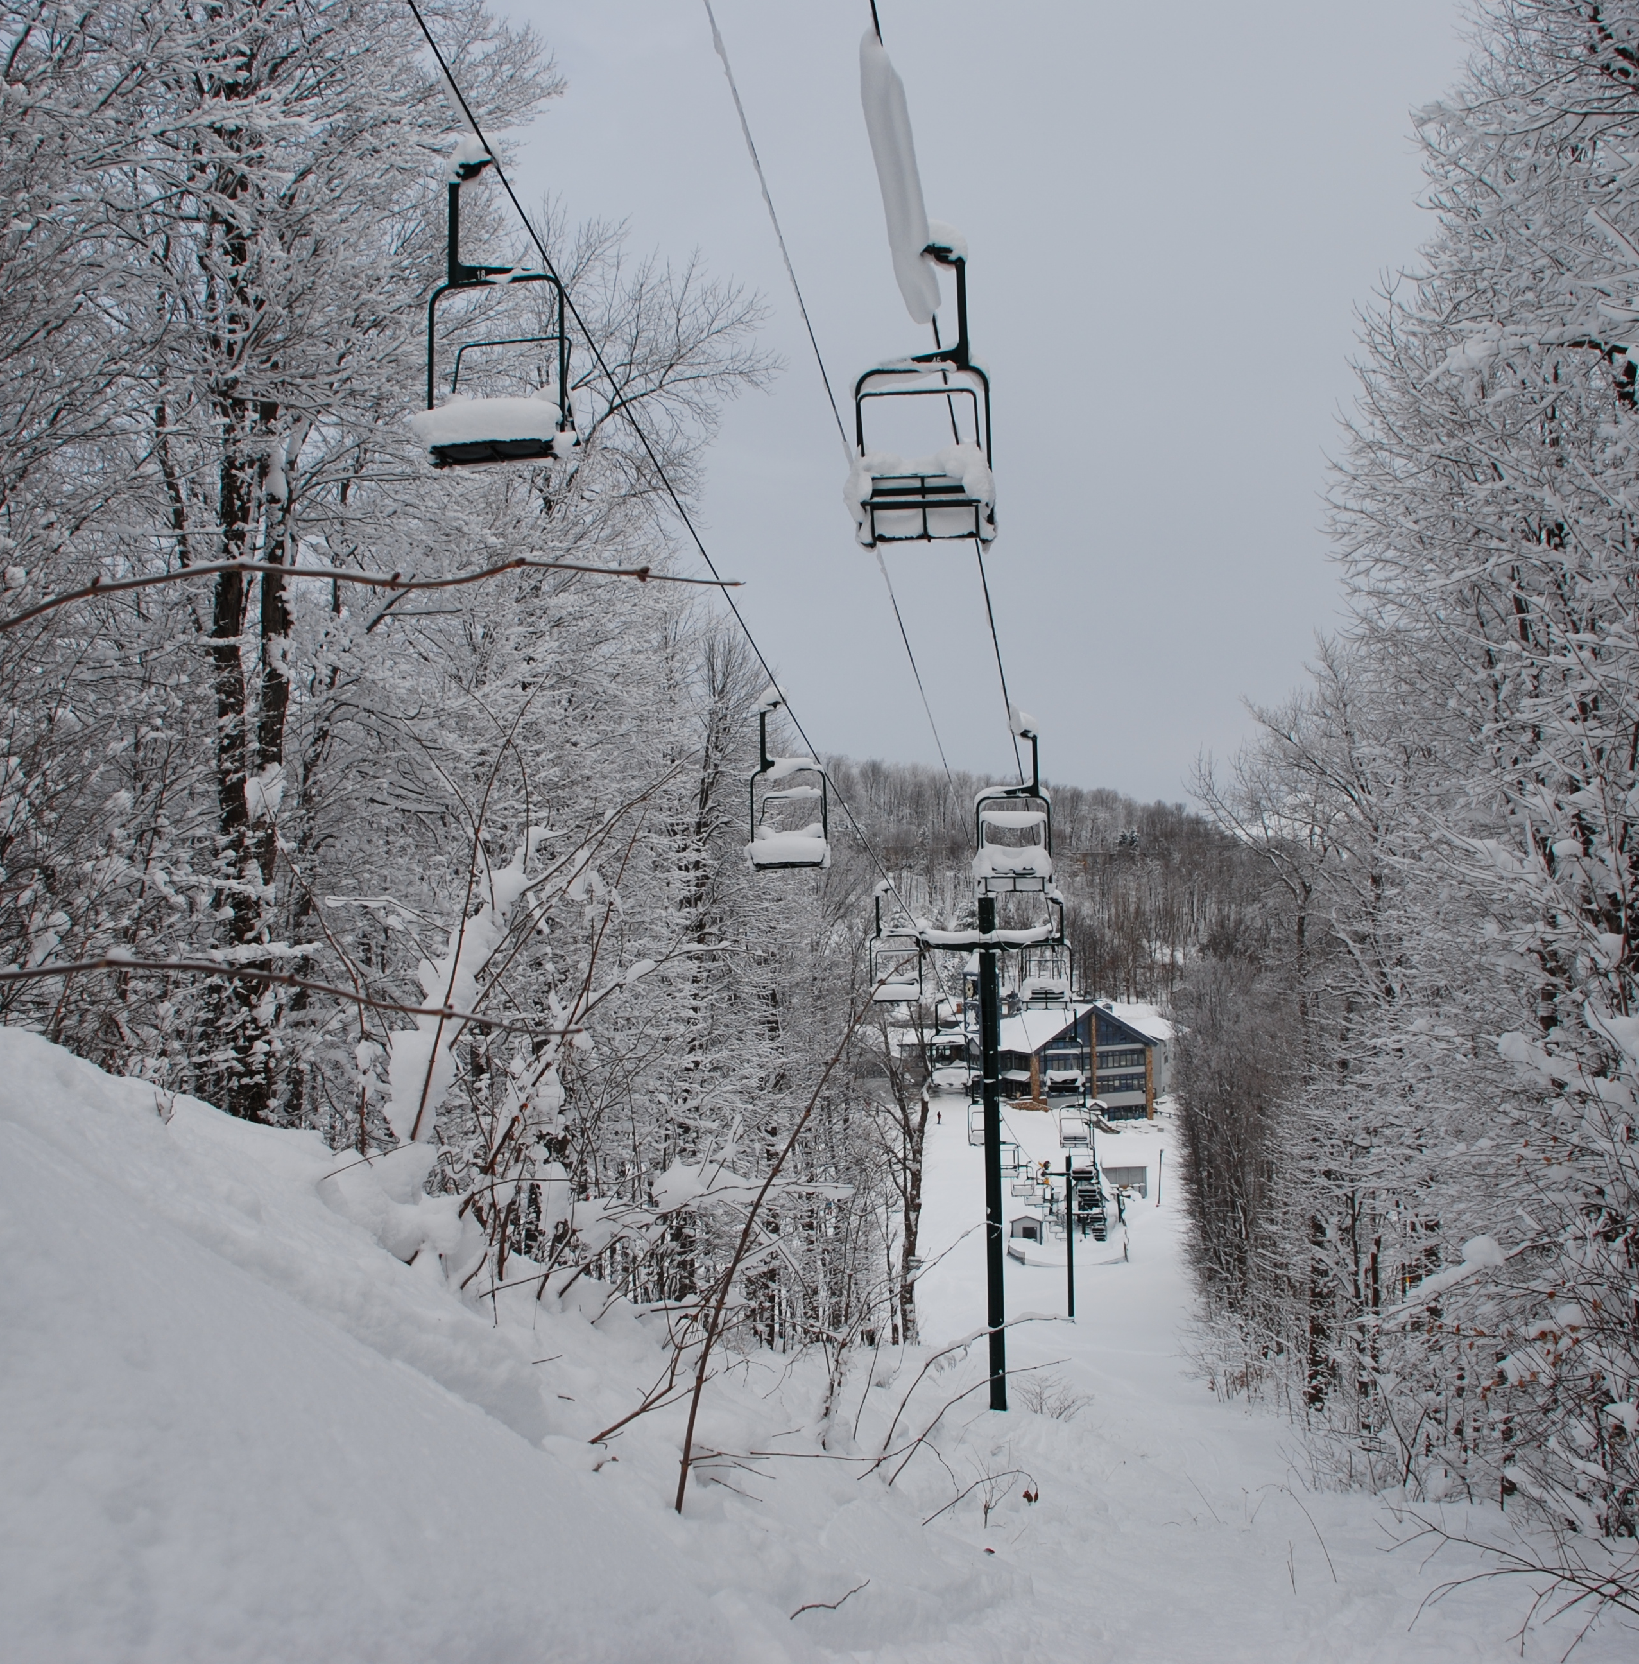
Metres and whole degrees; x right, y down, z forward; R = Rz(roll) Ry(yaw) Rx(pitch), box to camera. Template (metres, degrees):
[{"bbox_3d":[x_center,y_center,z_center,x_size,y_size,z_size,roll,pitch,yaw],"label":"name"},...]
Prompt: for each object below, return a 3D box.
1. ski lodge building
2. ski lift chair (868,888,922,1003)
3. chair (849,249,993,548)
[{"bbox_3d":[37.805,32.361,268.000,22.000,15.800,19.000,-1,-2,-10],"label":"ski lodge building"},{"bbox_3d":[1.730,2.589,42.000,1.200,2.550,0.800,-1,-2,10],"label":"ski lift chair"},{"bbox_3d":[0.865,-3.666,15.800,1.200,2.550,0.800,-1,-2,10],"label":"chair"}]

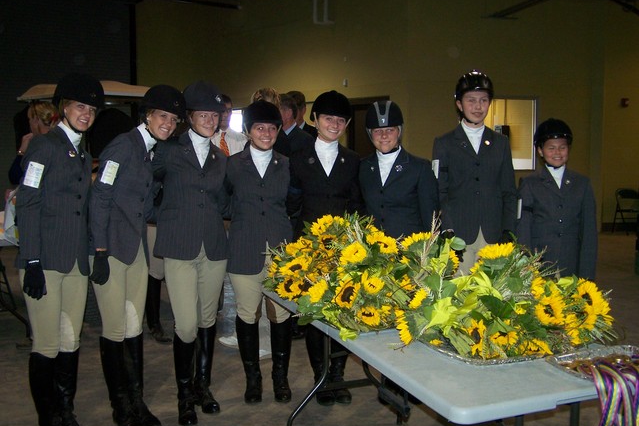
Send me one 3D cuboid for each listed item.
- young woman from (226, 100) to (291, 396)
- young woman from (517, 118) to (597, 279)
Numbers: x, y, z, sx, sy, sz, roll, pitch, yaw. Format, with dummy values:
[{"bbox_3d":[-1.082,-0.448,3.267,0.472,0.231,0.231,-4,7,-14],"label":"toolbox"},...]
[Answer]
[{"bbox_3d":[-0.345,0.209,3.974,0.480,1.675,0.340,-1,4,-7],"label":"young woman"},{"bbox_3d":[1.351,0.258,4.000,0.470,1.572,0.320,1,4,10],"label":"young woman"}]

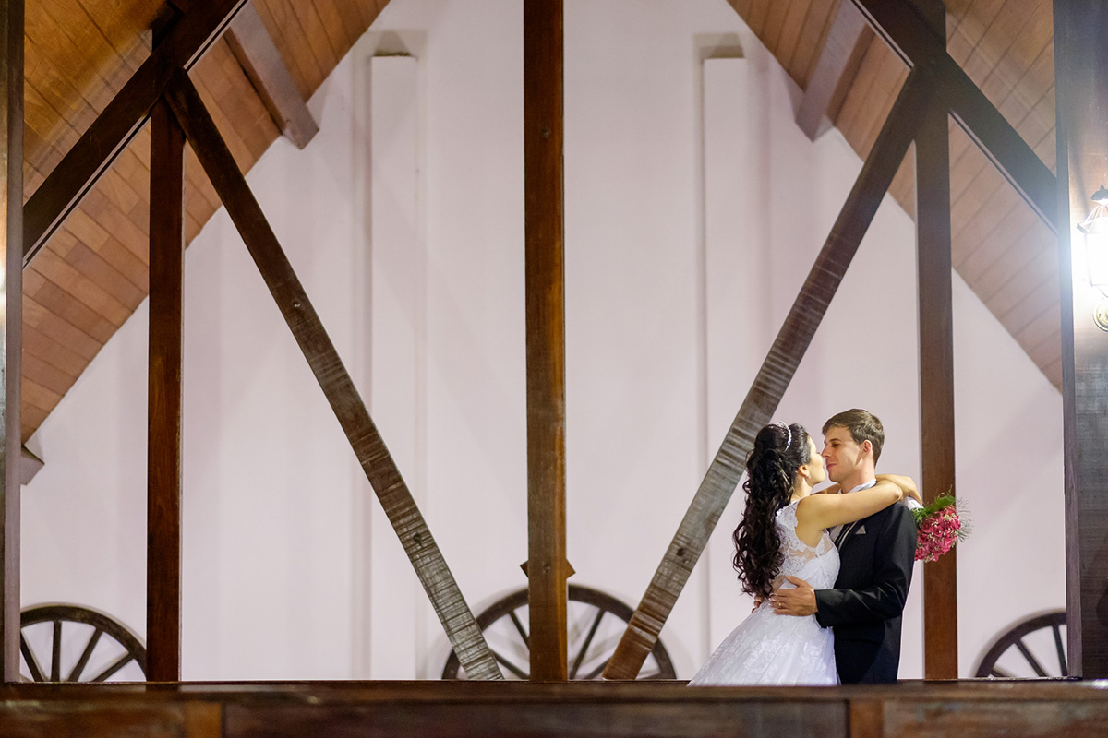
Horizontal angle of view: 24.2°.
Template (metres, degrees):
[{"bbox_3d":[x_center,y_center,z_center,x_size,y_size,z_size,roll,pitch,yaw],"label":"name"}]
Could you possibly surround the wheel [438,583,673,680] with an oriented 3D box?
[{"bbox_3d":[0.025,1.614,12.450,1.152,1.152,0.120,0,-5,1],"label":"wheel"}]

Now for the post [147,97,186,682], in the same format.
[{"bbox_3d":[-1.397,0.064,9.336,0.116,2.110,0.090,0,-5,1],"label":"post"}]

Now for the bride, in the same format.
[{"bbox_3d":[0.720,1.035,8.433,1.000,1.732,0.800,0,-5,-7],"label":"bride"}]

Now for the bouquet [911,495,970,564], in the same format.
[{"bbox_3d":[1.270,0.532,8.580,0.230,0.250,0.230,-43,-12,0],"label":"bouquet"}]

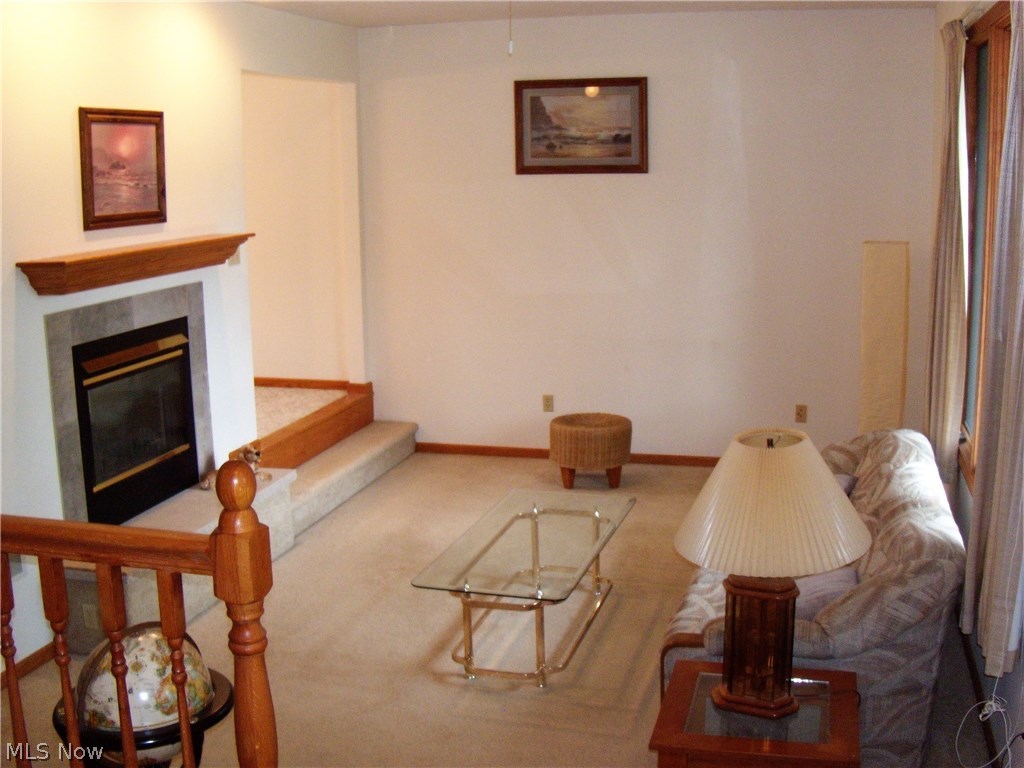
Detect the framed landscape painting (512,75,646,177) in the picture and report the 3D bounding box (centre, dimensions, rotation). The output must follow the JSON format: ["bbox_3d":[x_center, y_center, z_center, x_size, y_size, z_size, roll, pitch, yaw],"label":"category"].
[{"bbox_3d":[0.423,-1.593,6.596,0.830,0.580,0.030,2,12,16],"label":"framed landscape painting"}]

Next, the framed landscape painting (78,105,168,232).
[{"bbox_3d":[-1.670,-0.930,4.593,0.030,0.495,0.590,2,12,16],"label":"framed landscape painting"}]

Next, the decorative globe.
[{"bbox_3d":[-0.809,0.678,2.343,0.315,0.315,0.315,2,12,16],"label":"decorative globe"}]

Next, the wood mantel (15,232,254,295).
[{"bbox_3d":[-1.584,-0.548,4.735,0.180,0.145,1.550,2,12,16],"label":"wood mantel"}]

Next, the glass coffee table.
[{"bbox_3d":[0.097,0.826,4.454,0.620,0.400,1.260,2,12,16],"label":"glass coffee table"}]

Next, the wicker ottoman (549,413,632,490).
[{"bbox_3d":[0.486,0.420,6.505,0.500,0.385,0.500,-1,11,0],"label":"wicker ottoman"}]

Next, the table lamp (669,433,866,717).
[{"bbox_3d":[0.644,0.476,2.674,0.490,0.715,0.490,2,12,16],"label":"table lamp"}]

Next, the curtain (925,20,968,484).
[{"bbox_3d":[2.041,-0.660,5.011,0.130,2.080,0.850,2,12,16],"label":"curtain"}]

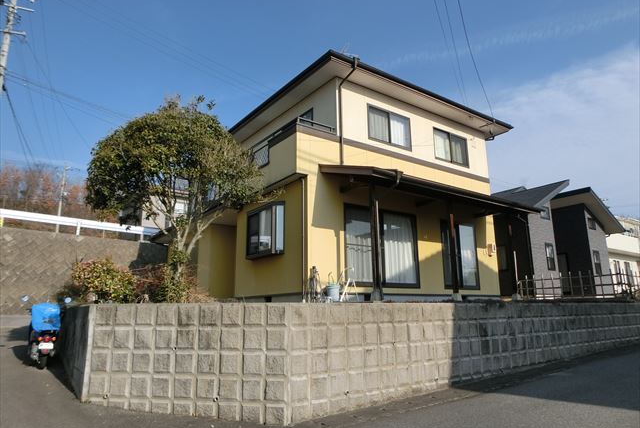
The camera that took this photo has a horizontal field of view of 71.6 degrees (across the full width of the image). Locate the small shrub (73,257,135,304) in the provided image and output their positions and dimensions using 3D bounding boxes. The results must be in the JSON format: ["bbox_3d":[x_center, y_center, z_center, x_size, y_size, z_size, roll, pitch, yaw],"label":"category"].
[{"bbox_3d":[-3.853,1.202,7.934,1.120,0.816,1.050,6,-14,-25],"label":"small shrub"}]

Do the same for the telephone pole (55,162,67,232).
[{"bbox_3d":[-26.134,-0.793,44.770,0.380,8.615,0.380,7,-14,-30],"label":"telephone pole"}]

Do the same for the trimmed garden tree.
[{"bbox_3d":[-3.130,-0.367,9.611,3.600,4.644,3.500,4,-13,-18],"label":"trimmed garden tree"}]

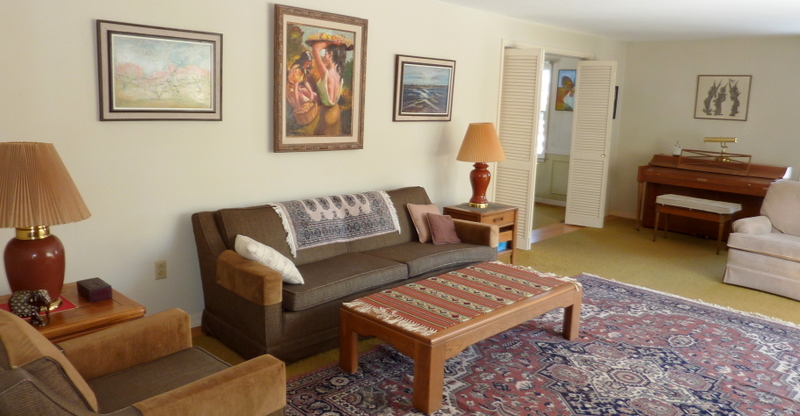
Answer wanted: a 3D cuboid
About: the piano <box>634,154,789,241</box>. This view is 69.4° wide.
[{"bbox_3d":[3.621,-0.095,6.812,0.563,0.924,1.445,-7,13,-40],"label":"piano"}]

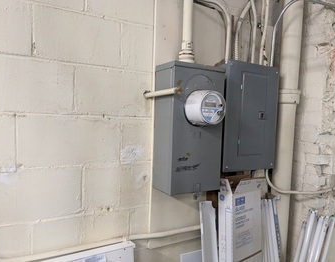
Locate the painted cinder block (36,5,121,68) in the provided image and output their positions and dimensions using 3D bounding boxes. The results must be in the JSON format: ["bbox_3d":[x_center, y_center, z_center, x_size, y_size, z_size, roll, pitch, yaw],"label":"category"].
[{"bbox_3d":[-0.387,-0.371,1.152,0.327,0.195,0.175,0,3,-30],"label":"painted cinder block"}]

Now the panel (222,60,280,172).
[{"bbox_3d":[0.409,-0.068,1.429,0.362,0.534,0.105,0,3,-30],"label":"panel"}]

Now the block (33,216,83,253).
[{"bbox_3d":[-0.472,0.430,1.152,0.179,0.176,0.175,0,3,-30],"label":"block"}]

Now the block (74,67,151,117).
[{"bbox_3d":[-0.245,-0.168,1.245,0.370,0.195,0.175,0,3,-30],"label":"block"}]

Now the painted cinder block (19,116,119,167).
[{"bbox_3d":[-0.418,0.034,1.159,0.387,0.195,0.175,0,3,-30],"label":"painted cinder block"}]

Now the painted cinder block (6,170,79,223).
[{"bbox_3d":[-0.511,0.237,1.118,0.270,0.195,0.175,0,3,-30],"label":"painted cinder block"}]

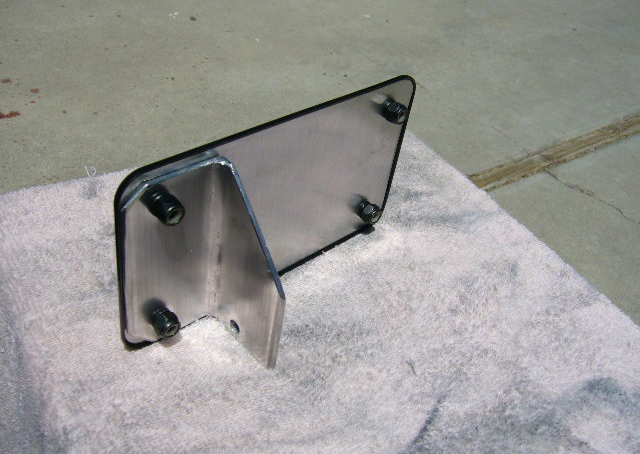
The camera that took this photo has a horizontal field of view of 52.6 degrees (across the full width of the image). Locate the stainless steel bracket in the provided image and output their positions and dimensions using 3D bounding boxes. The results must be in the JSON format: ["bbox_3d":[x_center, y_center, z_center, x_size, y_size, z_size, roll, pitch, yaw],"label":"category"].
[{"bbox_3d":[-0.004,0.001,0.320,0.185,0.108,0.057,-26,52,-37],"label":"stainless steel bracket"}]

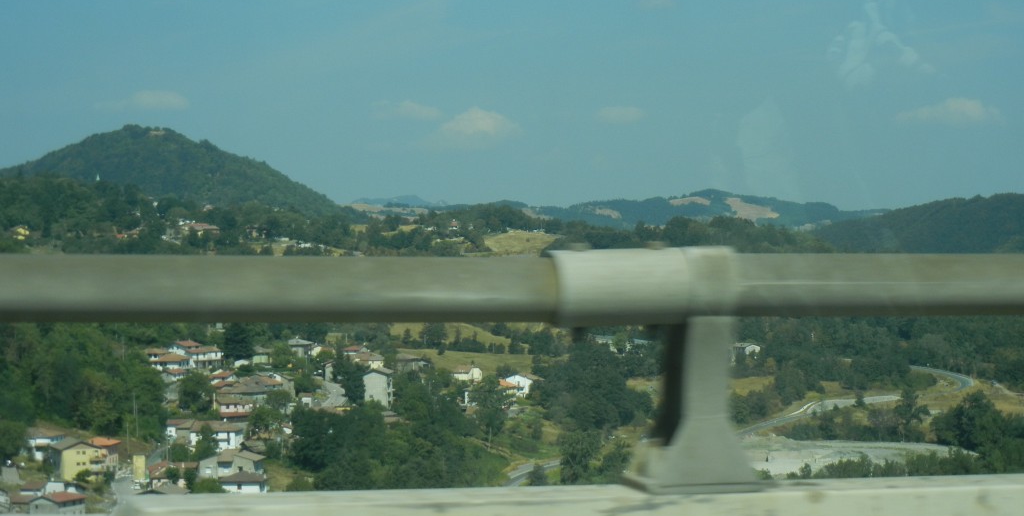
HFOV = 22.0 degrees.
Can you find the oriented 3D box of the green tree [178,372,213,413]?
[{"bbox_3d":[-108.530,45.980,900.000,12.200,14.800,12.200,-1,0,0],"label":"green tree"}]

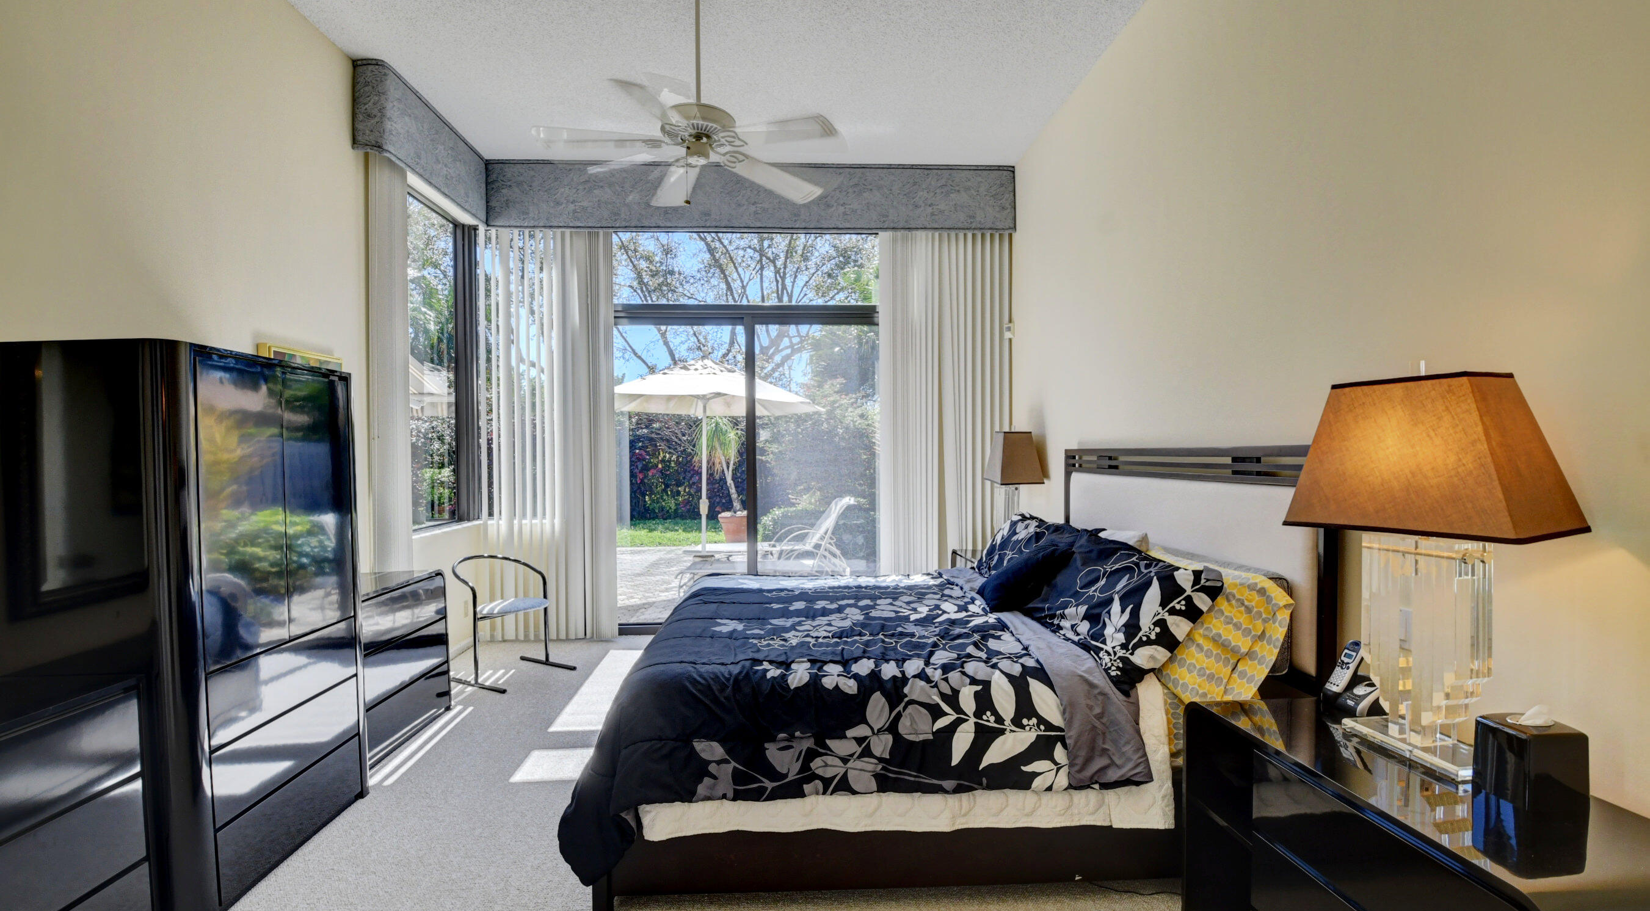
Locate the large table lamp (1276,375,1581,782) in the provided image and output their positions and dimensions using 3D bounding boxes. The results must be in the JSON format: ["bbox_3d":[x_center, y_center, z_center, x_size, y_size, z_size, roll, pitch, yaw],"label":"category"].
[{"bbox_3d":[1.351,0.253,1.555,0.308,0.844,0.437,-1,0,-21],"label":"large table lamp"}]

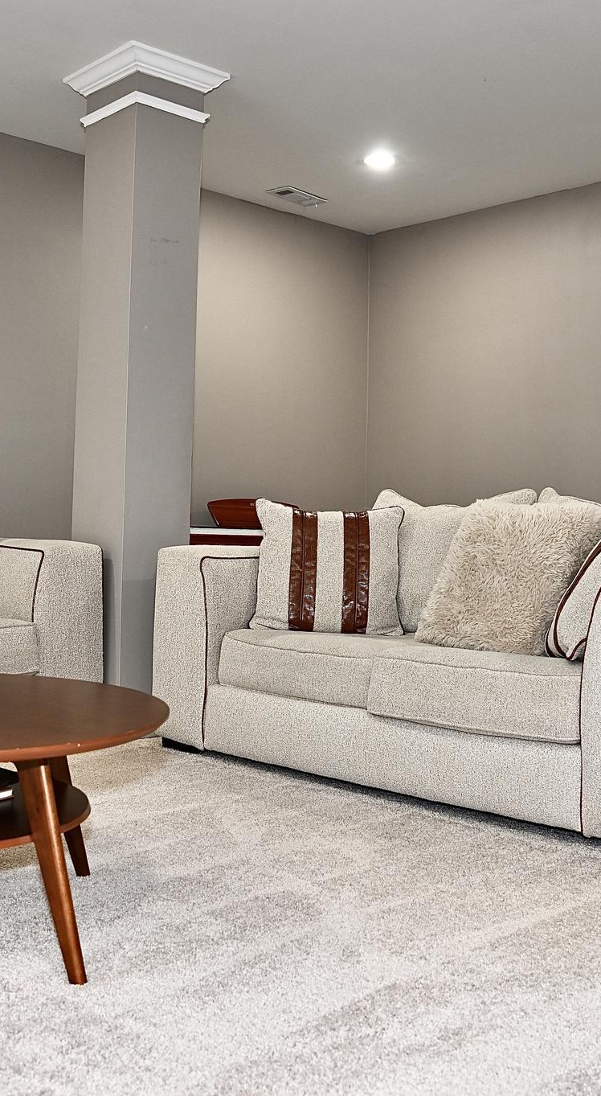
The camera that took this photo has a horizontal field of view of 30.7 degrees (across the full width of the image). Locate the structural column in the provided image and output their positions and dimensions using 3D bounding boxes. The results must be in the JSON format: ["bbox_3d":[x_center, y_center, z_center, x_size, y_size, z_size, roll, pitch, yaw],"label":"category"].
[{"bbox_3d":[-0.592,-0.531,4.015,0.435,2.351,0.435,0,2,-43],"label":"structural column"}]

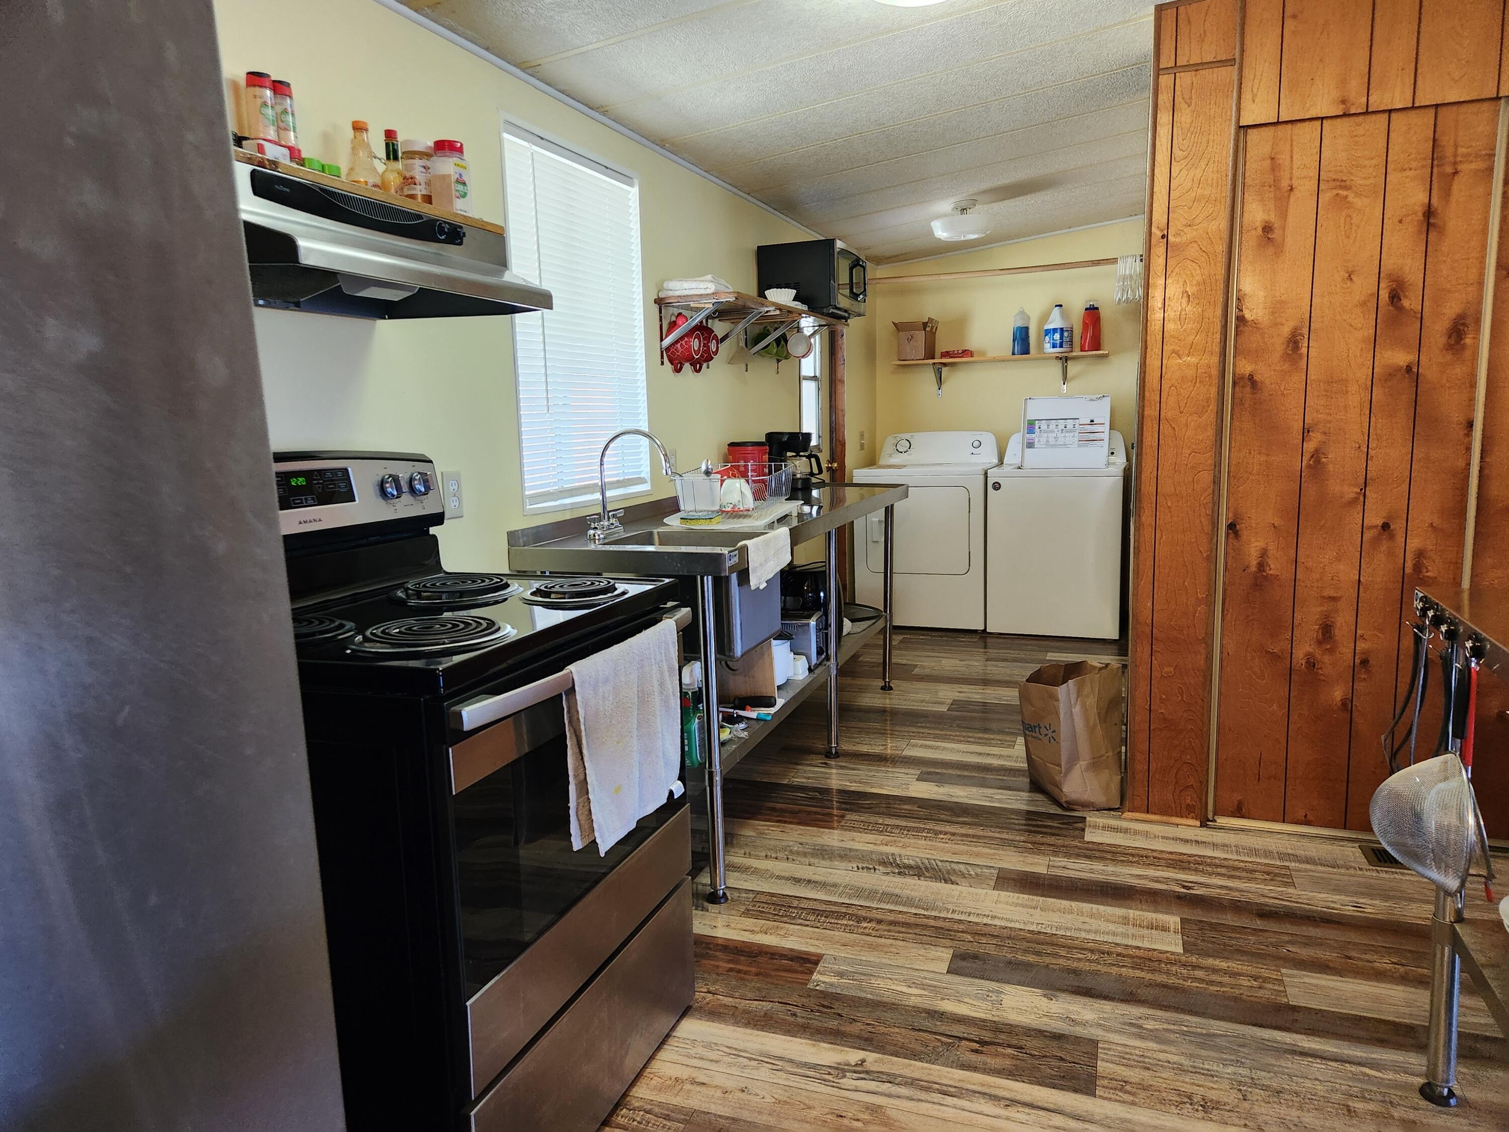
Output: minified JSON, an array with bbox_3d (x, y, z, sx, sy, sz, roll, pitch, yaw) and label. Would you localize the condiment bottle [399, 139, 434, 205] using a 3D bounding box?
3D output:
[{"bbox_3d":[-0.621,-0.723,1.866,0.060,0.134,0.060,1,9,19],"label":"condiment bottle"}]

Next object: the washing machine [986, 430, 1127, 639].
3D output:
[{"bbox_3d":[1.734,-0.201,5.751,0.700,1.100,0.690,1,9,19],"label":"washing machine"}]

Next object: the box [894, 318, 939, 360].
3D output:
[{"bbox_3d":[1.020,-1.429,6.336,0.250,0.255,0.200,3,9,28],"label":"box"}]

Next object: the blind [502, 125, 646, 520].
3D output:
[{"bbox_3d":[-0.501,-0.696,2.961,0.050,0.990,0.728,2,9,20],"label":"blind"}]

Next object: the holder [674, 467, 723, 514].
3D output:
[{"bbox_3d":[-0.175,-0.230,3.150,0.139,0.119,0.124,2,9,20],"label":"holder"}]

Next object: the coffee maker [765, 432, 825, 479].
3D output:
[{"bbox_3d":[0.173,-0.453,4.331,0.257,0.242,0.178,2,9,20],"label":"coffee maker"}]

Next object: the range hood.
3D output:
[{"bbox_3d":[-0.732,-0.533,1.702,0.441,0.163,0.757,2,9,20],"label":"range hood"}]

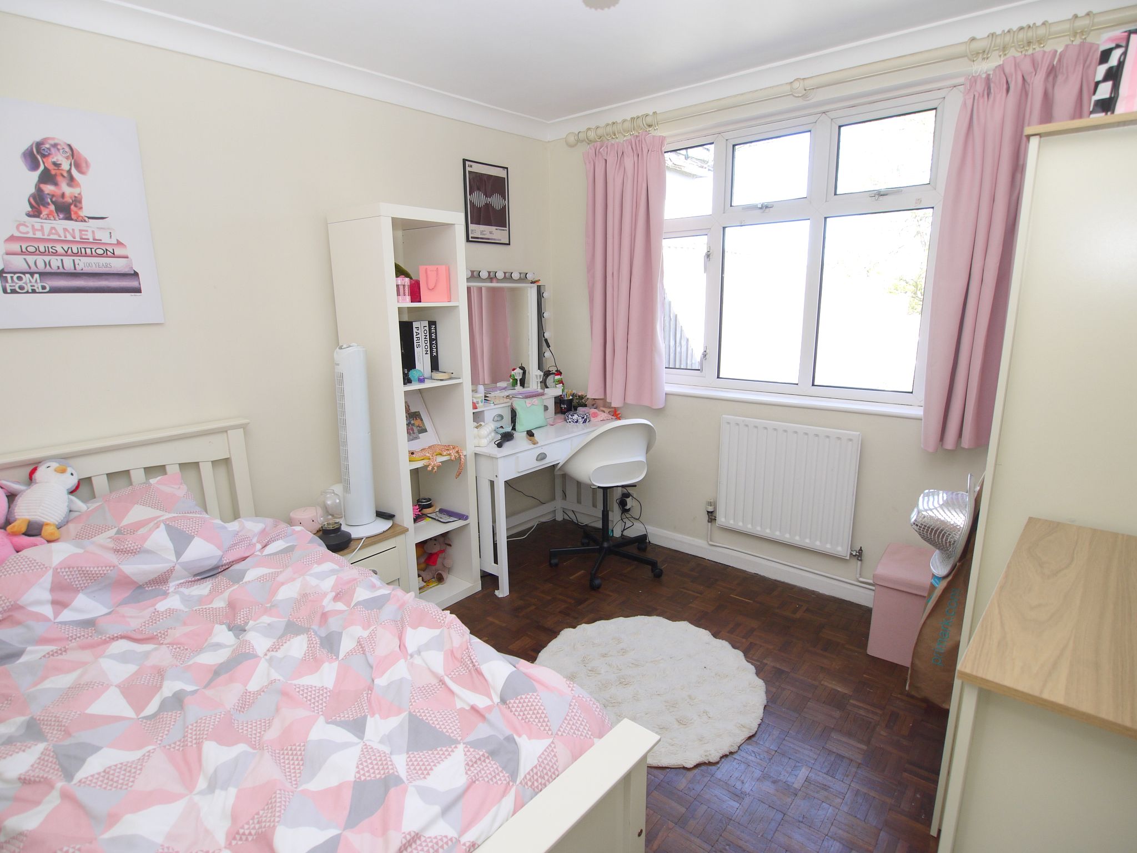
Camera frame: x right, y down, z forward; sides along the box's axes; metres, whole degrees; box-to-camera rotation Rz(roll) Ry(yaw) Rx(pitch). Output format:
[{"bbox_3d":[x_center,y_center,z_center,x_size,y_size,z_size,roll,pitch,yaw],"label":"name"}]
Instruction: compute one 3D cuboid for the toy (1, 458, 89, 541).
[{"bbox_3d":[-1.615,0.224,1.828,0.215,0.250,0.150,21,-19,-38],"label":"toy"}]

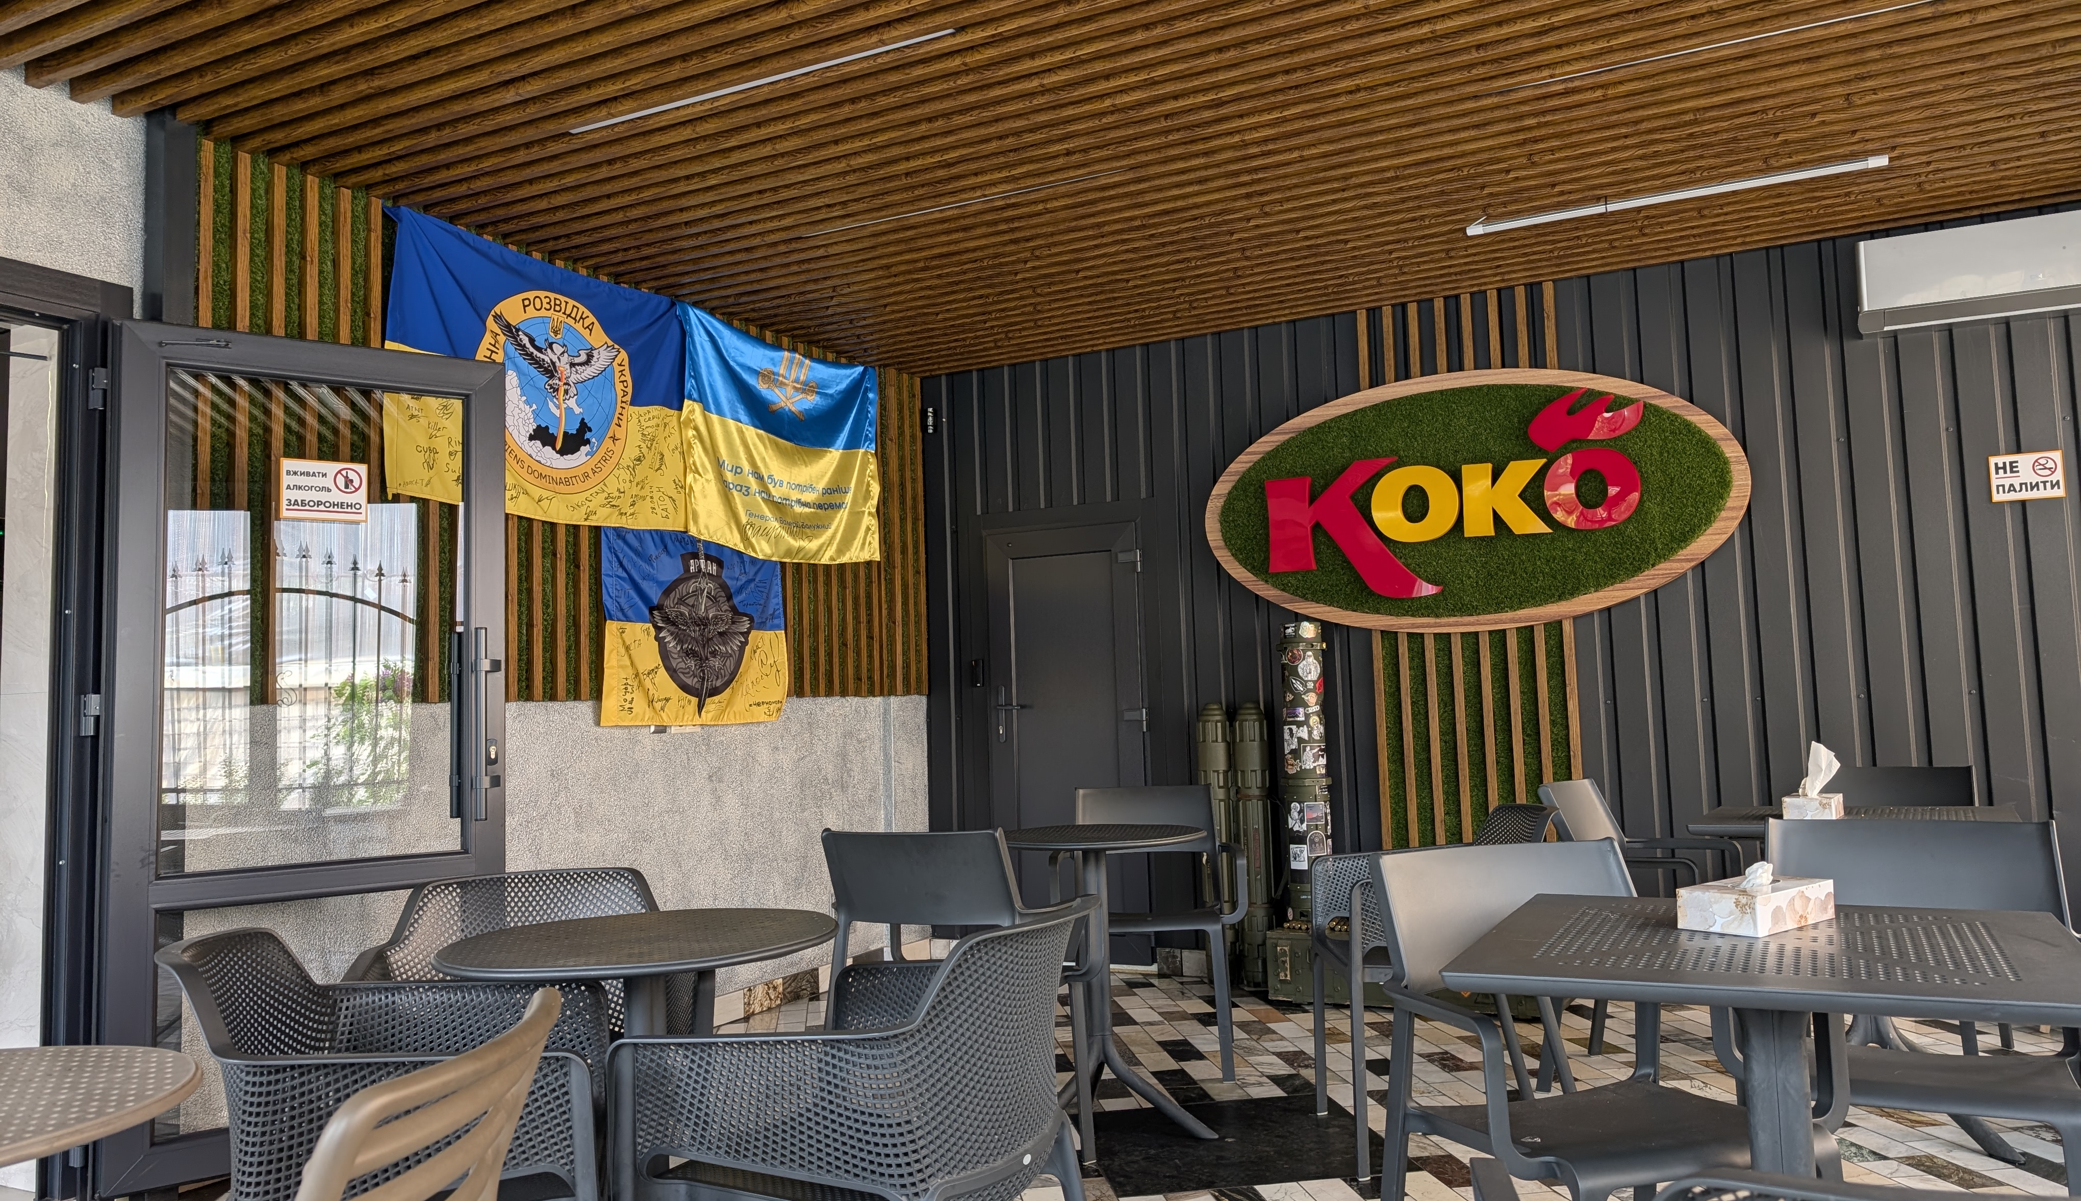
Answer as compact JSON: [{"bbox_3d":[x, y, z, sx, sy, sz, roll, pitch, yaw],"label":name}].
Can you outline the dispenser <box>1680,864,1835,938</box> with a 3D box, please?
[{"bbox_3d":[0.992,0.405,2.004,0.223,0.087,0.119,2,-6,-38],"label":"dispenser"}]

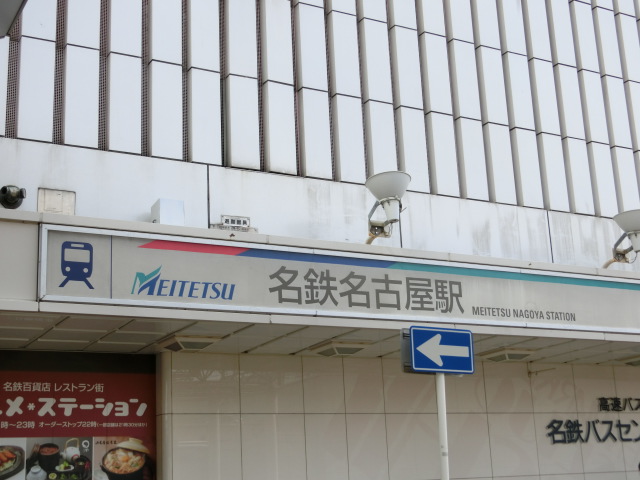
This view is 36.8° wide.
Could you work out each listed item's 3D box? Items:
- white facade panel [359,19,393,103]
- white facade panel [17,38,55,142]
[{"bbox_3d":[0.818,-2.587,14.029,0.401,1.276,0.119,6,-17,-29],"label":"white facade panel"},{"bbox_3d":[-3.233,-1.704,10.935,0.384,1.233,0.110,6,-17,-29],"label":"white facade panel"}]

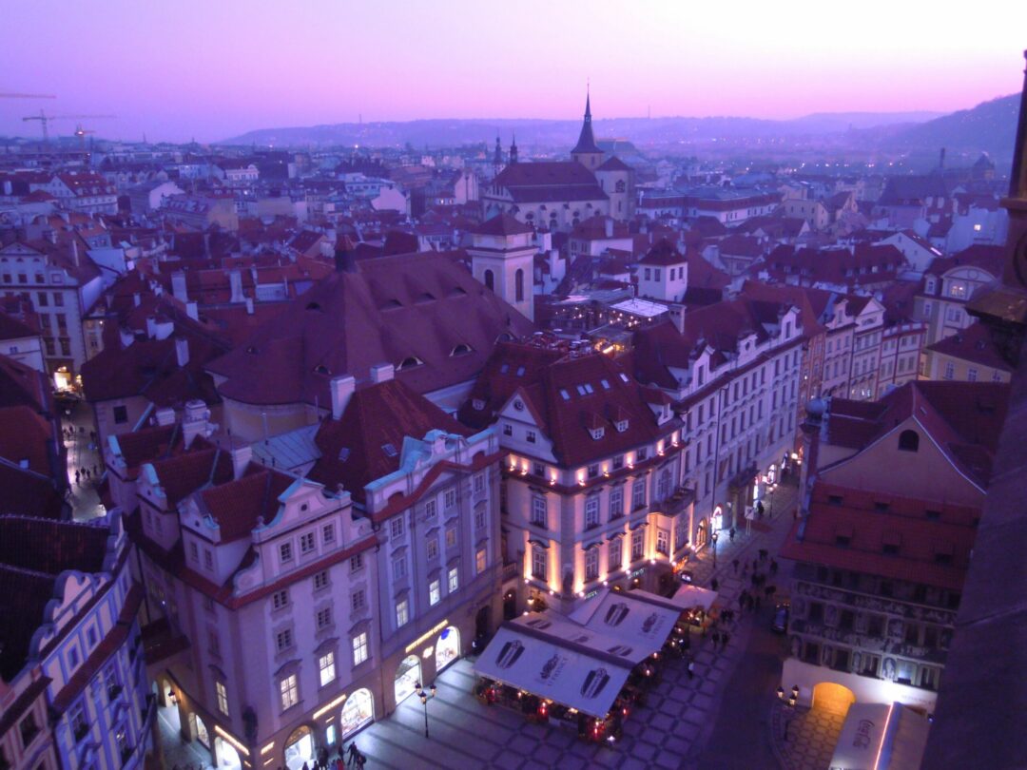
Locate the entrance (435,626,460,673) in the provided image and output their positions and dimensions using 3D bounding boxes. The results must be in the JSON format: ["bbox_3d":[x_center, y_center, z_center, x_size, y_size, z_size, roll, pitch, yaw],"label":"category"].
[{"bbox_3d":[-5.380,21.180,67.588,0.600,3.450,2.850,14,22,38],"label":"entrance"}]

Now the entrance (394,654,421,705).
[{"bbox_3d":[-8.220,22.400,63.666,0.600,3.500,2.800,14,22,38],"label":"entrance"}]

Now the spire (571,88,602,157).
[{"bbox_3d":[24.532,-89.853,281.060,8.800,22.500,8.800,-8,19,-22],"label":"spire"}]

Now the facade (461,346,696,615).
[{"bbox_3d":[5.031,8.537,80.396,17.500,19.800,14.500,-15,23,-40],"label":"facade"}]

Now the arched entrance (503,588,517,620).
[{"bbox_3d":[-0.198,19.133,73.930,0.600,3.500,1.900,14,22,38],"label":"arched entrance"}]

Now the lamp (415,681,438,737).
[{"bbox_3d":[-6.217,23.242,59.225,1.450,4.500,1.400,9,20,29],"label":"lamp"}]

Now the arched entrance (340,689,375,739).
[{"bbox_3d":[-11.310,23.524,59.976,0.600,3.600,2.950,14,22,38],"label":"arched entrance"}]

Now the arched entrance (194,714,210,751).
[{"bbox_3d":[-22.004,24.503,59.149,1.900,2.400,0.500,14,23,39],"label":"arched entrance"}]

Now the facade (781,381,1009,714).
[{"bbox_3d":[29.189,13.066,64.002,12.500,20.500,15.000,8,19,26],"label":"facade"}]

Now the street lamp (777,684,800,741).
[{"bbox_3d":[19.603,23.151,58.795,1.450,4.500,1.400,9,20,29],"label":"street lamp"}]

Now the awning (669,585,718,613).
[{"bbox_3d":[15.862,18.453,72.299,3.300,0.600,3.300,8,19,27],"label":"awning"}]

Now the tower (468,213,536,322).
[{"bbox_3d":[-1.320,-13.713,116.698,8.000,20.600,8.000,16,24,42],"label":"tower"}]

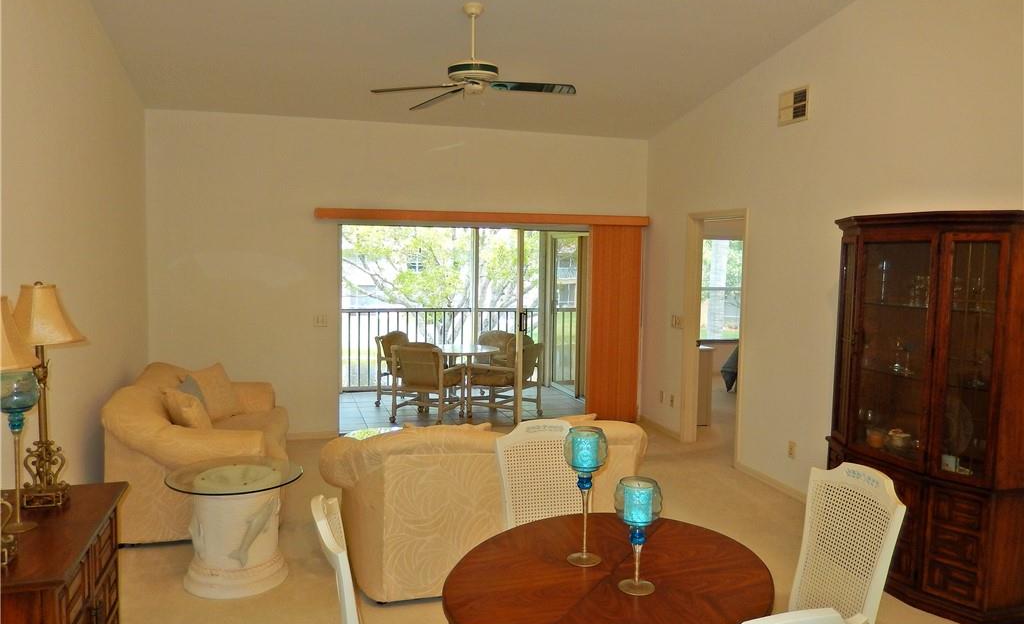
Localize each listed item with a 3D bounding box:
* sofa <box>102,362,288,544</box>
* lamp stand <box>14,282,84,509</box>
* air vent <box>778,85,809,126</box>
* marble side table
[{"bbox_3d":[-2.098,0.872,5.164,1.020,0.870,1.770,0,4,-15],"label":"sofa"},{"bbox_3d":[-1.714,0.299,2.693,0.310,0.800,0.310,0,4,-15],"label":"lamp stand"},{"bbox_3d":[2.029,-1.490,5.374,0.025,0.245,0.349,0,4,-15],"label":"air vent"},{"bbox_3d":[-1.447,1.130,3.891,0.675,0.560,0.675,0,4,-15],"label":"marble side table"}]

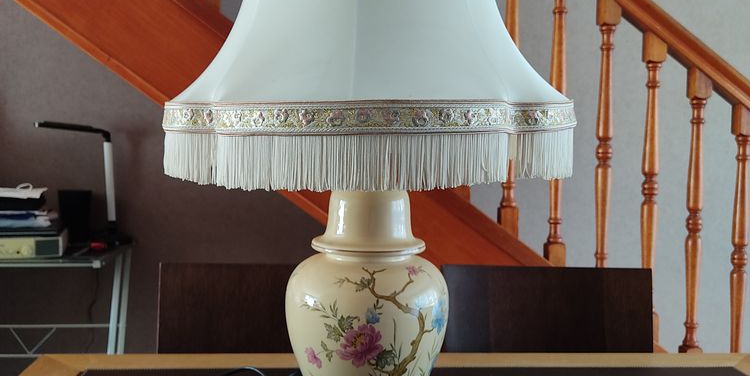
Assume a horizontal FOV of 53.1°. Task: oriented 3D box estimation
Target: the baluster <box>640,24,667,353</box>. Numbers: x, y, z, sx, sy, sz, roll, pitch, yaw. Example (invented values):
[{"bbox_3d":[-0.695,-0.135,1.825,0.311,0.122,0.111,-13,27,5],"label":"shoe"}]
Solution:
[{"bbox_3d":[0.719,-0.001,1.962,0.043,0.807,0.043,0,3,-6],"label":"baluster"}]

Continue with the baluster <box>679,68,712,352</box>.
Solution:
[{"bbox_3d":[0.843,0.091,1.979,0.043,0.807,0.043,0,3,-6],"label":"baluster"}]

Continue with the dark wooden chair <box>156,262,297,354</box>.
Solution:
[{"bbox_3d":[-0.216,0.622,1.328,0.425,0.911,0.500,1,3,-2],"label":"dark wooden chair"}]

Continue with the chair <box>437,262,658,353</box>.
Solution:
[{"bbox_3d":[0.340,0.628,1.328,0.425,0.913,0.500,1,3,1],"label":"chair"}]

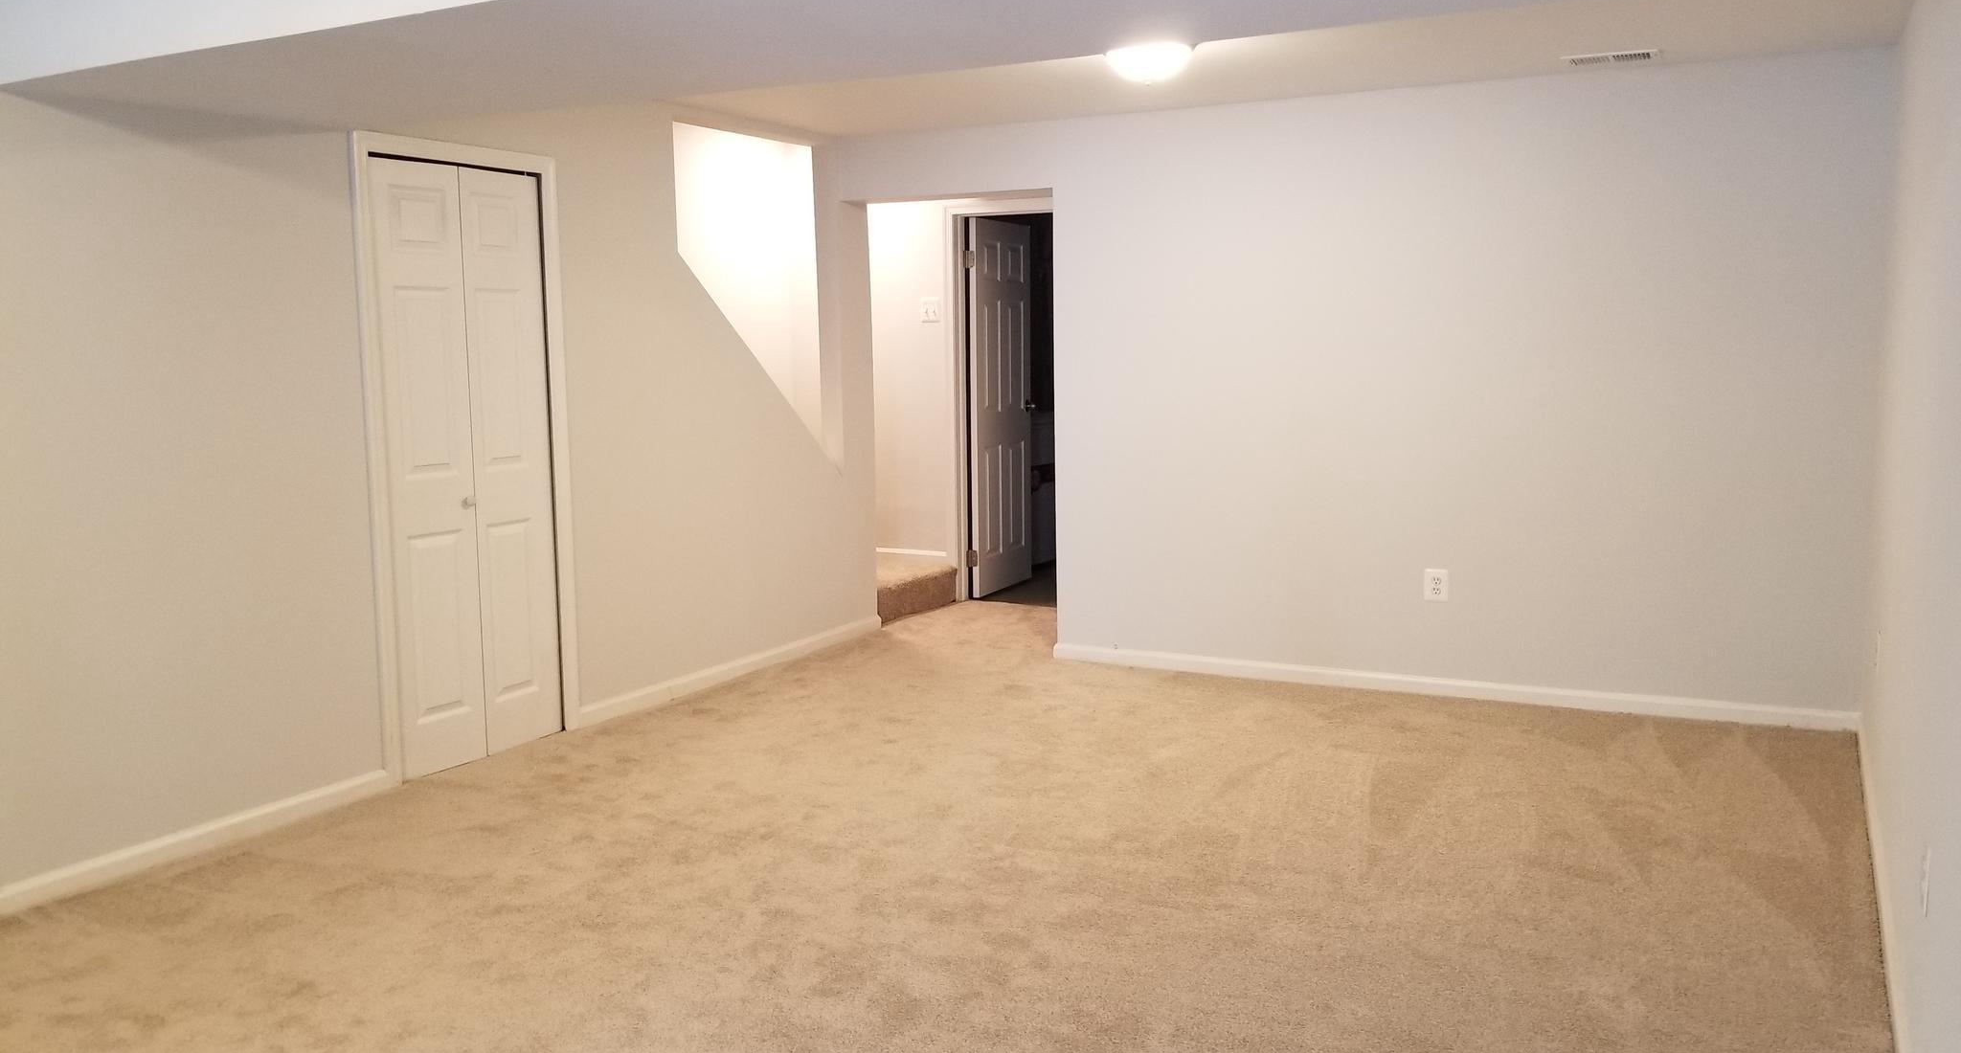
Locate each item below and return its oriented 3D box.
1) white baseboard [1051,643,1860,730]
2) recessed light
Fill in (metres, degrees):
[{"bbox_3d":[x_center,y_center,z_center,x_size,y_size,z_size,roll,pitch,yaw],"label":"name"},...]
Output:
[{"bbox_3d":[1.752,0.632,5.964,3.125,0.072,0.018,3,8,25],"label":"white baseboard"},{"bbox_3d":[0.559,-1.522,4.865,0.300,0.120,0.300,0,7,0],"label":"recessed light"}]

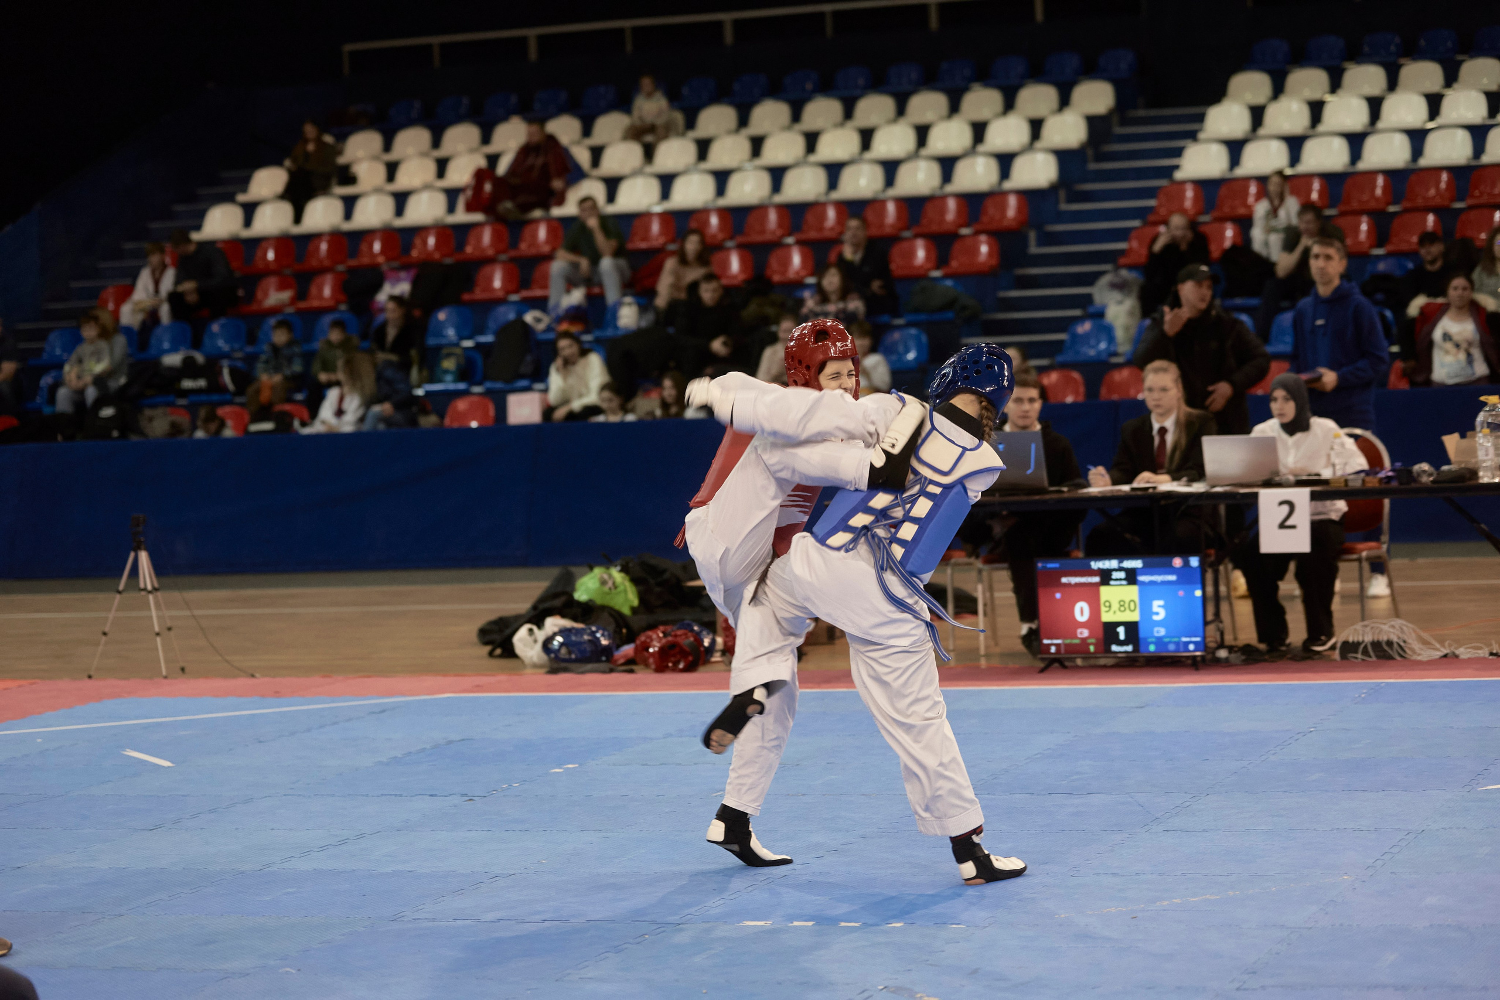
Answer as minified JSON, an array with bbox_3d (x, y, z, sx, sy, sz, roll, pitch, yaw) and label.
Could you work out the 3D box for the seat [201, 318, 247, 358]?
[{"bbox_3d":[-4.058,-1.246,28.748,0.410,0.310,0.370,-2,3,20],"label":"seat"}]

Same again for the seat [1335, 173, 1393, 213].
[{"bbox_3d":[4.702,-2.350,28.735,0.410,0.320,0.380,-2,3,19],"label":"seat"}]

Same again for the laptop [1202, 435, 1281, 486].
[{"bbox_3d":[2.121,-0.171,16.085,0.320,0.210,0.270,-2,3,20],"label":"laptop"}]

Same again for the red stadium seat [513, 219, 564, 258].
[{"bbox_3d":[-1.739,-2.136,30.603,0.397,0.299,0.372,-2,3,19],"label":"red stadium seat"}]

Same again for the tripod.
[{"bbox_3d":[-2.943,0.459,17.859,0.440,0.770,0.380,-3,3,-9],"label":"tripod"}]

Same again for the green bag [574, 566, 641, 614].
[{"bbox_3d":[-0.705,0.443,18.422,0.340,0.230,0.240,-3,3,-2],"label":"green bag"}]

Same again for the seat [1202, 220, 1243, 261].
[{"bbox_3d":[3.400,-1.877,27.423,0.400,0.315,0.370,-2,3,20],"label":"seat"}]

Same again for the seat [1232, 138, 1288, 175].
[{"bbox_3d":[4.000,-2.650,29.186,0.400,0.315,0.370,-2,3,20],"label":"seat"}]

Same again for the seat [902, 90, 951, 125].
[{"bbox_3d":[1.509,-3.405,32.583,0.397,0.299,0.372,-2,3,19],"label":"seat"}]

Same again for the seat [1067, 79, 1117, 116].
[{"bbox_3d":[2.944,-3.476,32.415,0.410,0.320,0.380,-2,3,19],"label":"seat"}]

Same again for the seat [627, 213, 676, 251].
[{"bbox_3d":[-0.757,-2.073,28.991,0.395,0.290,0.355,-2,3,20],"label":"seat"}]

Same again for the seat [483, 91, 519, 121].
[{"bbox_3d":[-2.337,-3.587,34.453,0.400,0.315,0.370,-2,3,20],"label":"seat"}]

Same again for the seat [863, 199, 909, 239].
[{"bbox_3d":[1.032,-2.167,28.866,0.410,0.310,0.370,-2,3,20],"label":"seat"}]

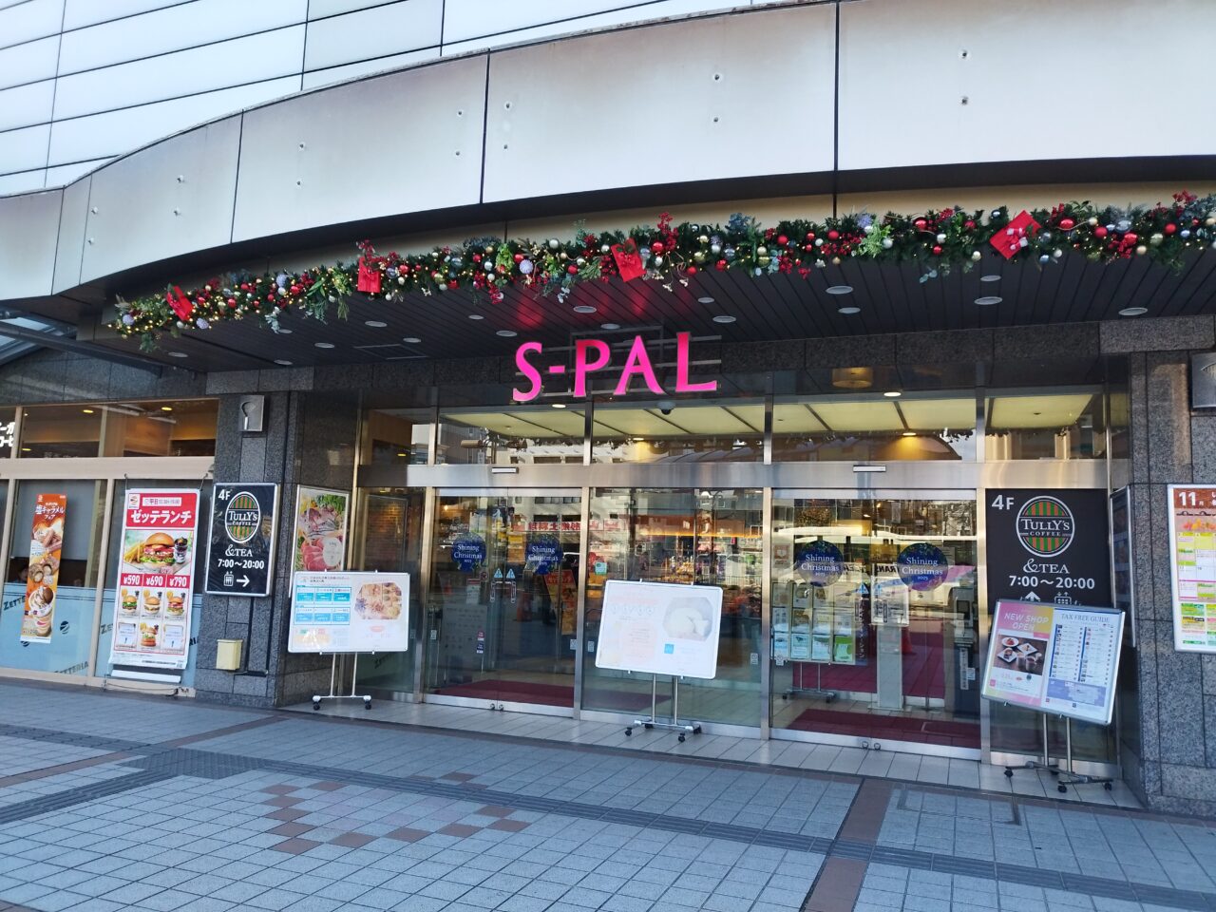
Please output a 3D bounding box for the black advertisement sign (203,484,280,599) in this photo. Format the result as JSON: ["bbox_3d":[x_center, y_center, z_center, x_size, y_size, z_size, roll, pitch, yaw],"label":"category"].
[{"bbox_3d":[-3.424,0.780,8.907,0.750,1.024,0.055,-1,-8,22],"label":"black advertisement sign"}]

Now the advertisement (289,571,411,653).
[{"bbox_3d":[-2.408,1.467,8.927,1.070,0.765,0.035,5,-22,-20],"label":"advertisement"}]

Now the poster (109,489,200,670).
[{"bbox_3d":[-4.445,1.189,9.305,0.980,1.715,0.030,-1,-8,22],"label":"poster"}]

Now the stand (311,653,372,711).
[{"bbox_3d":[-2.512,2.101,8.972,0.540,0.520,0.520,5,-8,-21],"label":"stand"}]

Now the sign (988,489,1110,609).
[{"bbox_3d":[3.395,0.760,7.330,0.874,1.017,0.030,-1,-8,22],"label":"sign"}]

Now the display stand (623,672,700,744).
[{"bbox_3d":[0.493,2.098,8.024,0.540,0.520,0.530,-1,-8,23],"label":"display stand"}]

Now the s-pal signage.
[{"bbox_3d":[0.024,-0.759,8.144,1.860,0.525,0.120,-1,-8,22],"label":"s-pal signage"}]

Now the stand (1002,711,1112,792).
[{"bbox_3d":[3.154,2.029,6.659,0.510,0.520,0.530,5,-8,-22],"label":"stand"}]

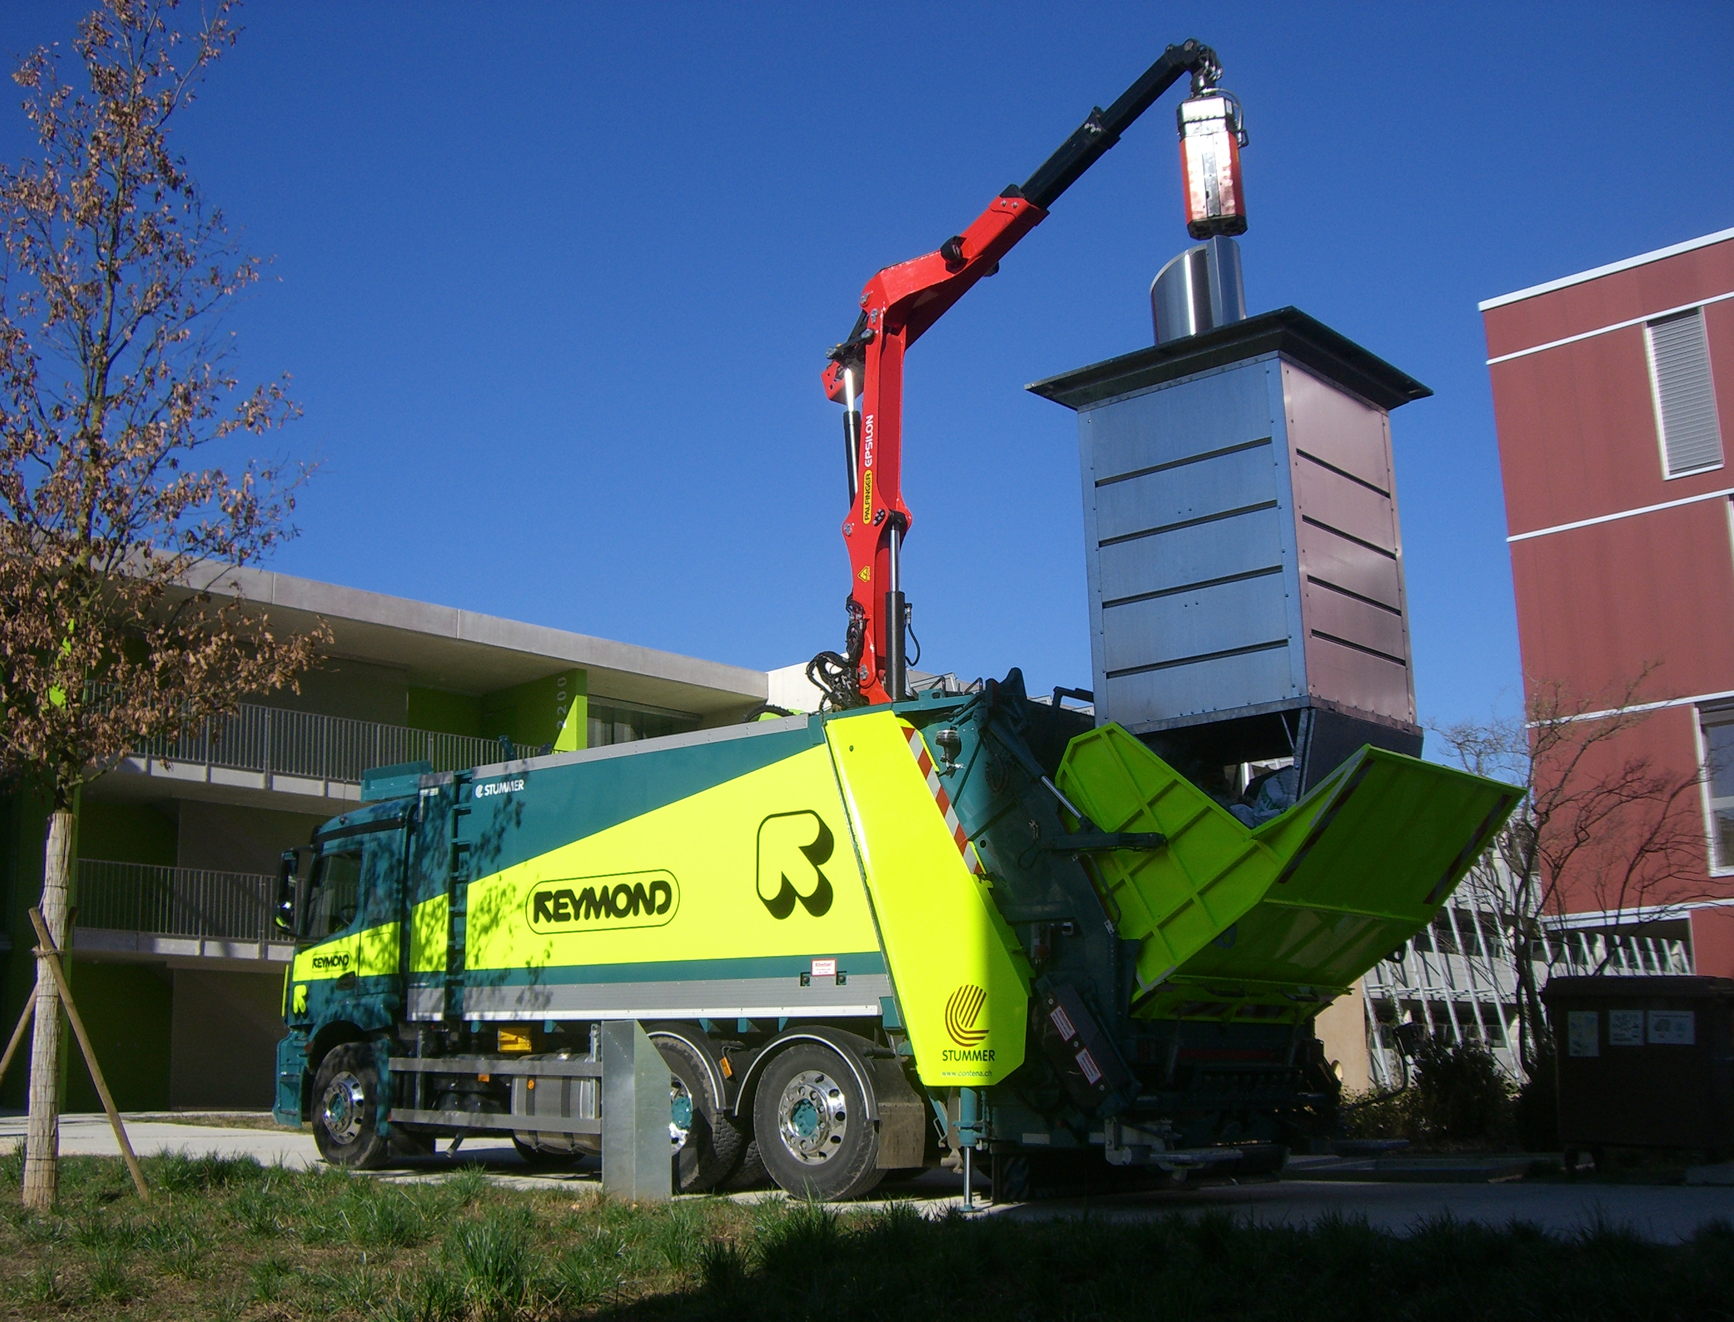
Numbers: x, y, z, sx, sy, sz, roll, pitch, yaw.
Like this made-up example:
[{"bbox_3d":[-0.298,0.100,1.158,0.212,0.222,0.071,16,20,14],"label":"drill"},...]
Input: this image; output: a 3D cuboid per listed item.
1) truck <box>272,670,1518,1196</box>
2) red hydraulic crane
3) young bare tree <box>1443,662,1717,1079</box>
[{"bbox_3d":[-0.590,2.326,15.229,11.152,3.461,2.591,-10,-16,40],"label":"truck"},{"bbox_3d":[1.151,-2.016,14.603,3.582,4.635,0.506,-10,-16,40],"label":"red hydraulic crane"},{"bbox_3d":[6.578,2.197,17.997,2.531,4.393,2.531,-1,-12,0],"label":"young bare tree"}]

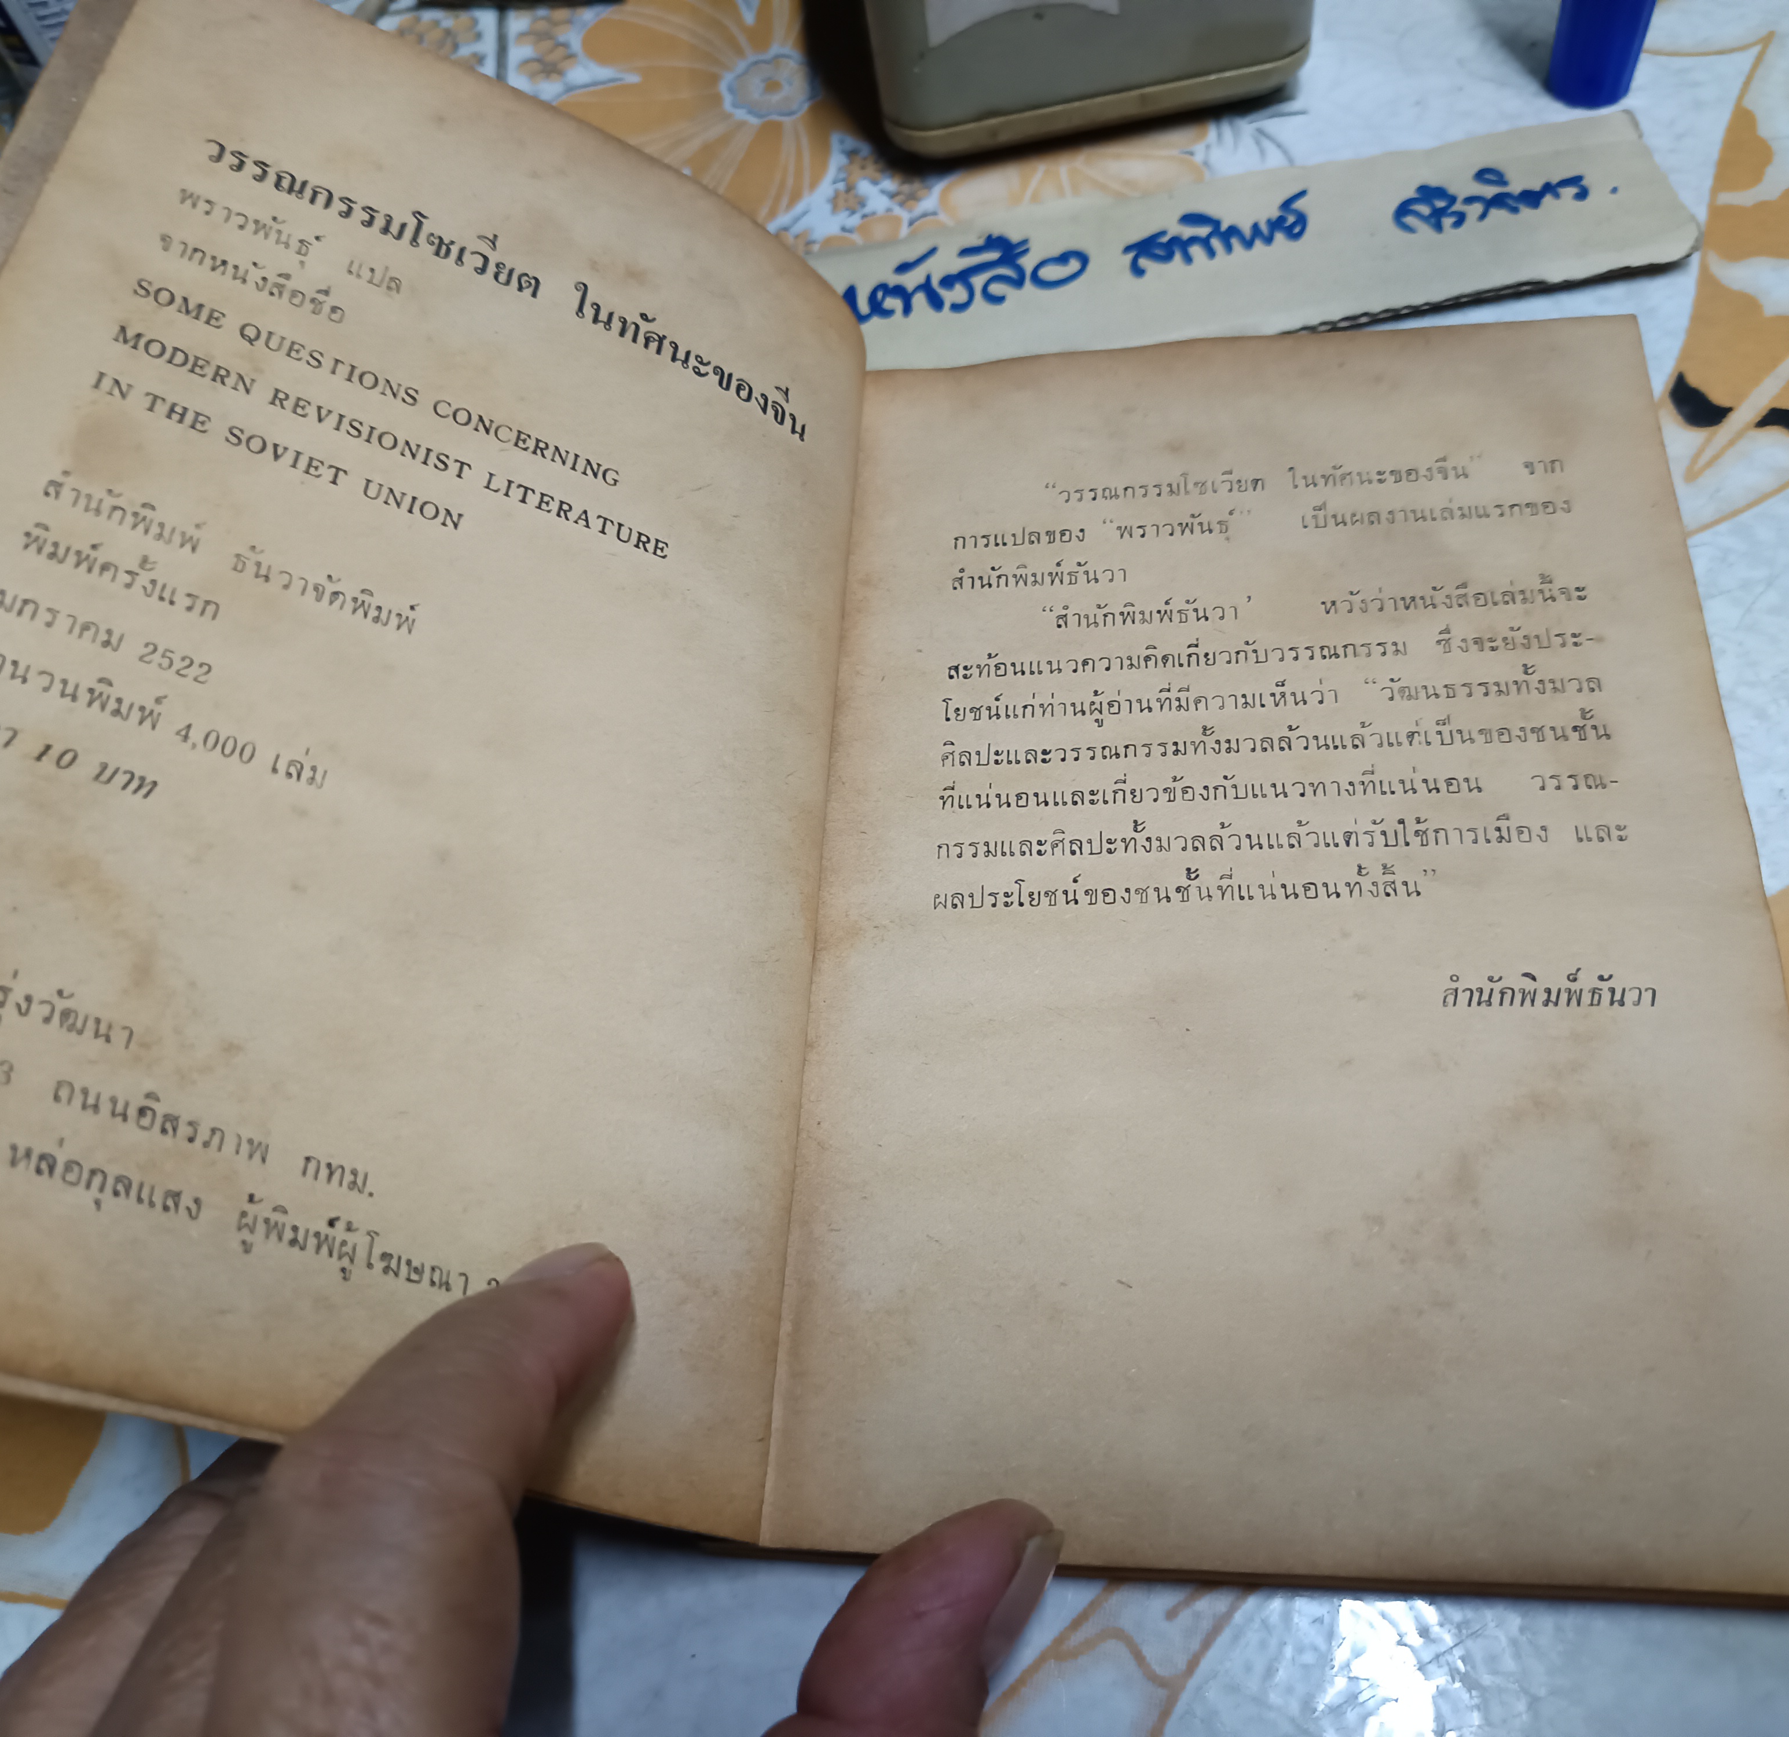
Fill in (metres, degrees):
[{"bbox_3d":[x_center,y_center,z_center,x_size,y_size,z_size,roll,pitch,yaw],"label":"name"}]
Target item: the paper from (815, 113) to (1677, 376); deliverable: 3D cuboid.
[{"bbox_3d":[0.045,-0.102,0.279,0.172,0.004,0.038,-8,62,5],"label":"paper"}]

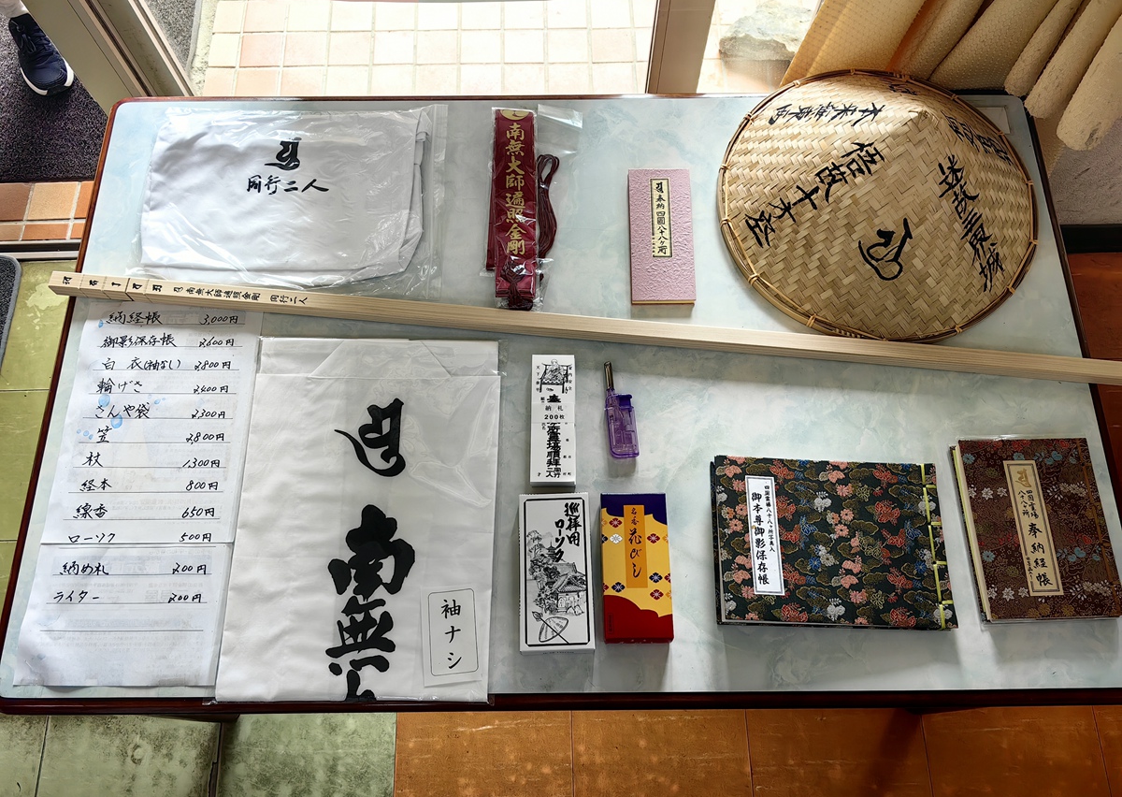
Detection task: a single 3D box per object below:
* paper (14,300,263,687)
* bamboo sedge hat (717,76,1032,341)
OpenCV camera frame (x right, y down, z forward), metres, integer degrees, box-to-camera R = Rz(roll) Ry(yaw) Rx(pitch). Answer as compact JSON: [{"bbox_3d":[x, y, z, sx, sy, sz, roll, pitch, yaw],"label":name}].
[{"bbox_3d":[-0.463,0.088,0.981,0.210,0.003,0.444,-1,69,0],"label":"paper"},{"bbox_3d":[0.399,-0.280,1.035,0.398,0.158,0.398,-1,69,0],"label":"bamboo sedge hat"}]

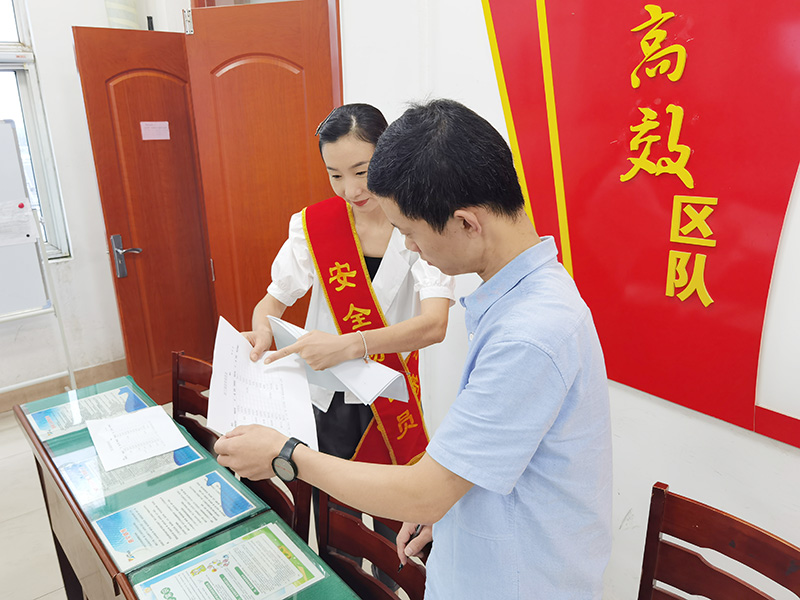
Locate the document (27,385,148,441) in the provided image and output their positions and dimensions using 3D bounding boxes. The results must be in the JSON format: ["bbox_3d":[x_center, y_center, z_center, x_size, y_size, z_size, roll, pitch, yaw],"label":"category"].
[{"bbox_3d":[-0.958,0.343,1.853,0.297,0.005,0.210,-16,22,-39],"label":"document"}]

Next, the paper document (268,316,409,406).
[{"bbox_3d":[-0.122,0.122,1.170,0.270,0.105,0.085,24,25,18],"label":"paper document"}]

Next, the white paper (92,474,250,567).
[{"bbox_3d":[-0.508,0.485,1.356,0.297,0.005,0.210,-15,22,-39],"label":"white paper"}]

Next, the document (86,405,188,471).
[{"bbox_3d":[-0.750,0.382,1.709,0.210,0.005,0.297,-13,20,-33],"label":"document"}]

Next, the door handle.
[{"bbox_3d":[-1.443,-0.234,3.204,0.131,0.228,0.060,-15,22,-38],"label":"door handle"}]

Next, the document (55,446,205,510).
[{"bbox_3d":[-0.697,0.425,1.566,0.297,0.005,0.210,-15,22,-38],"label":"document"}]

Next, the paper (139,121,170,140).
[{"bbox_3d":[-1.294,-0.895,3.182,0.142,0.092,0.004,-15,22,-38],"label":"paper"}]

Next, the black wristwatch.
[{"bbox_3d":[-0.173,0.250,0.940,0.041,0.055,0.048,6,24,27],"label":"black wristwatch"}]

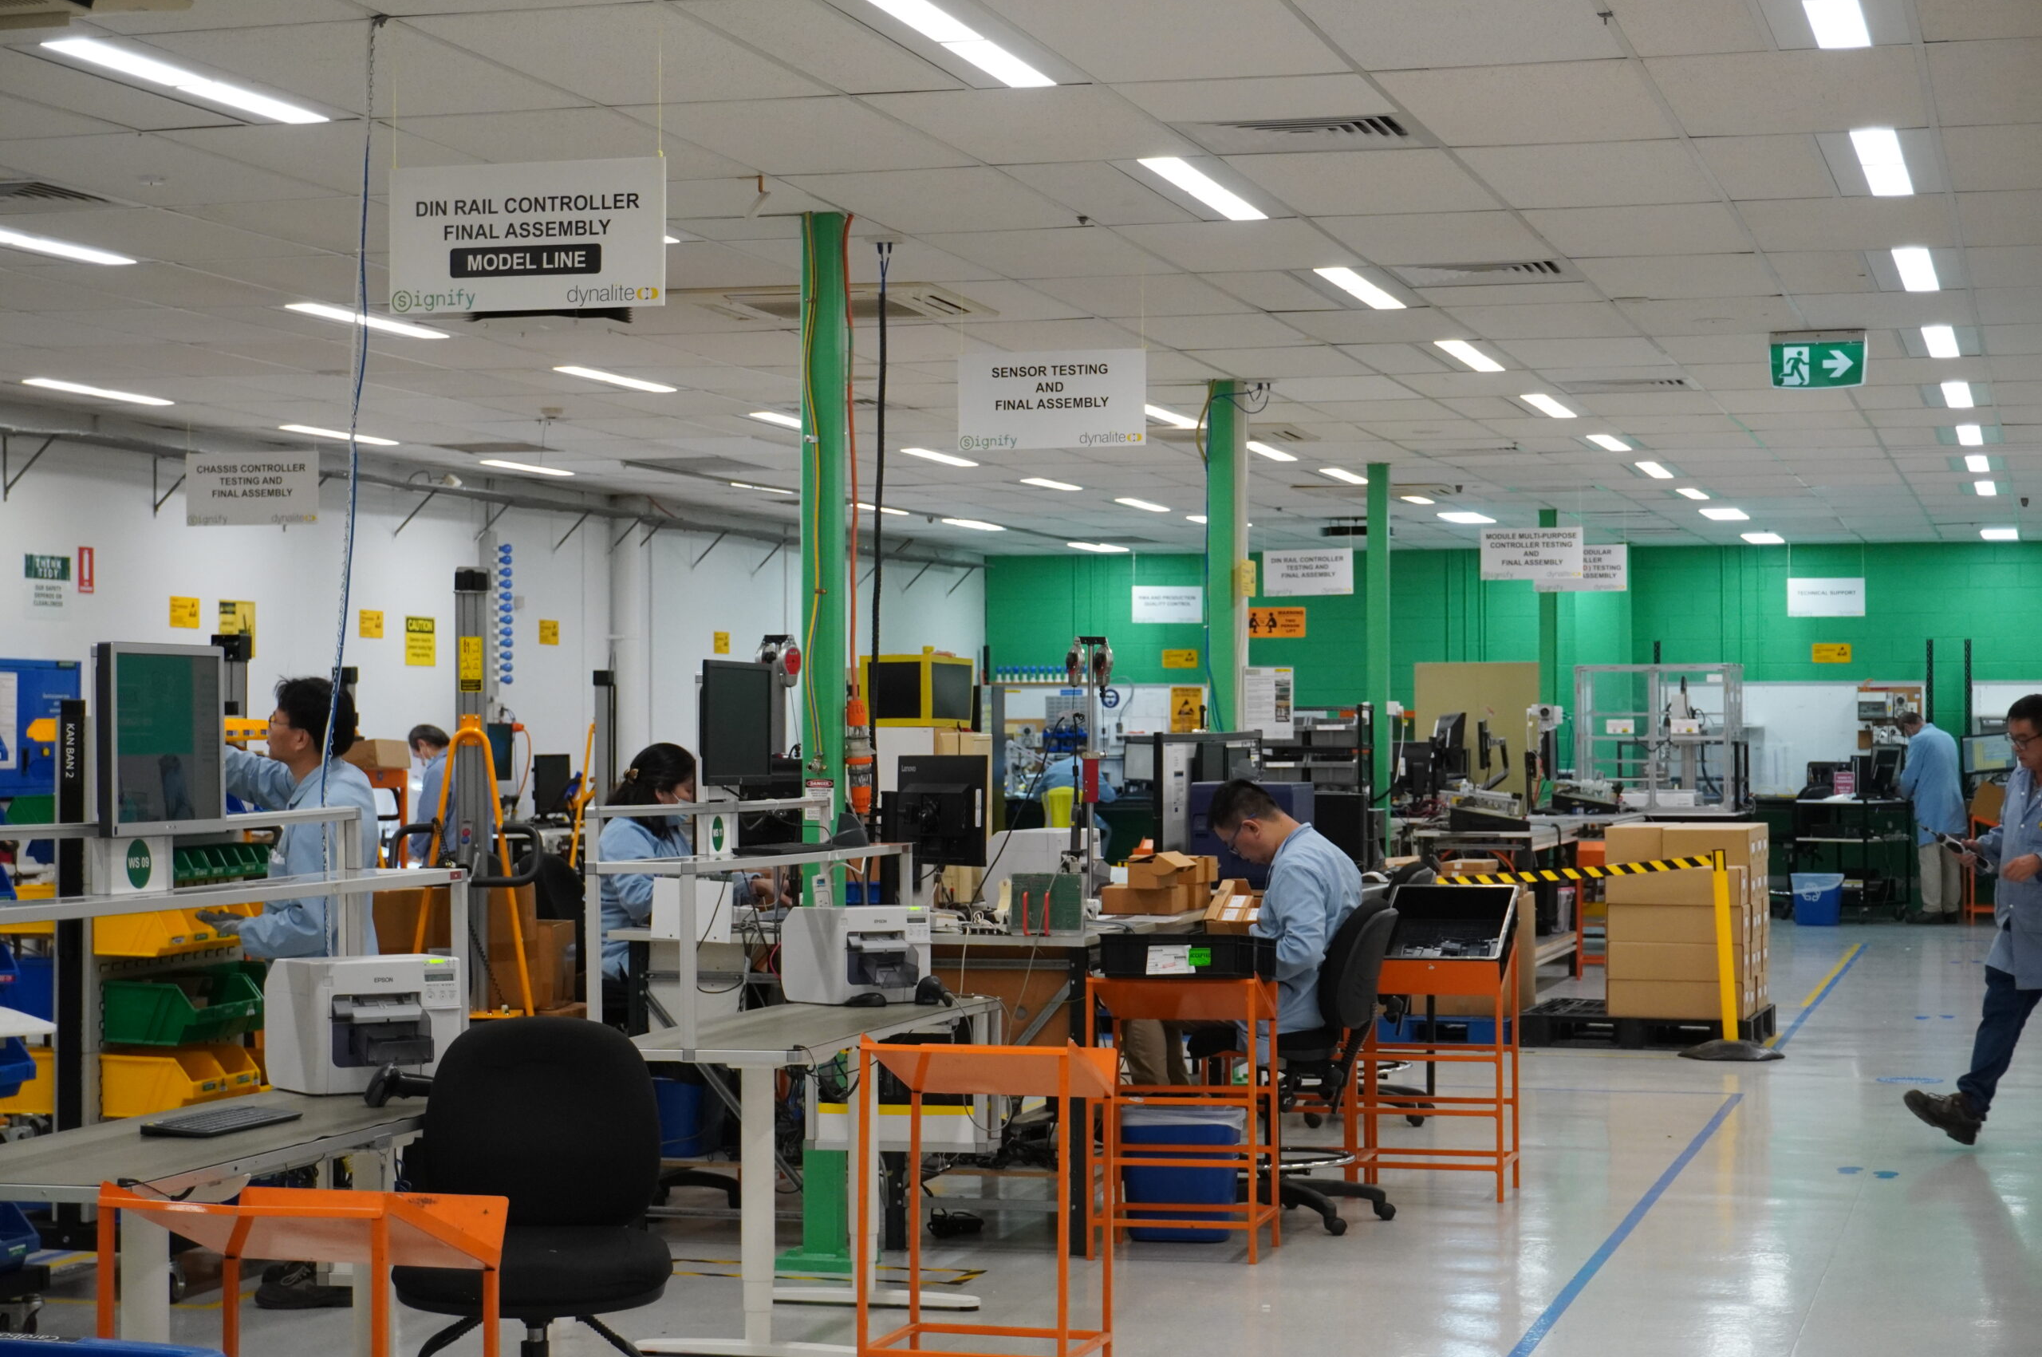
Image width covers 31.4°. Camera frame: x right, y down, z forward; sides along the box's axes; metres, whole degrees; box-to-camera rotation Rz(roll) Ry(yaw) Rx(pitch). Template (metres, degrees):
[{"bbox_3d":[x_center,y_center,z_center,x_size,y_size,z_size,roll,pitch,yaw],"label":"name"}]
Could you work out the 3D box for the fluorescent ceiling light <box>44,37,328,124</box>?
[{"bbox_3d":[-1.941,-1.408,8.525,0.113,0.060,1.160,0,-1,16],"label":"fluorescent ceiling light"}]

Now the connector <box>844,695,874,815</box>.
[{"bbox_3d":[-0.461,0.223,10.330,0.080,0.335,0.080,0,-1,16],"label":"connector"}]

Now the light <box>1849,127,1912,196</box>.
[{"bbox_3d":[2.323,-1.386,9.771,0.125,0.045,1.200,0,-1,16],"label":"light"}]

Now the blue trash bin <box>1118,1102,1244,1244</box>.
[{"bbox_3d":[0.507,1.532,11.240,0.355,0.390,0.260,0,-1,16],"label":"blue trash bin"}]

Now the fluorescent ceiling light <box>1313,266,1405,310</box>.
[{"bbox_3d":[1.182,-1.351,12.578,0.125,0.045,1.200,0,-1,16],"label":"fluorescent ceiling light"}]

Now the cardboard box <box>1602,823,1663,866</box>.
[{"bbox_3d":[3.020,0.812,17.680,0.275,0.178,0.380,0,-1,18],"label":"cardboard box"}]

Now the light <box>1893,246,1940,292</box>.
[{"bbox_3d":[2.981,-1.371,12.077,0.113,0.060,1.160,0,-1,16],"label":"light"}]

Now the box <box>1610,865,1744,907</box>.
[{"bbox_3d":[3.280,1.037,18.136,0.660,0.184,0.275,0,-1,18],"label":"box"}]

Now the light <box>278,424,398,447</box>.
[{"bbox_3d":[-3.547,-1.272,18.927,0.140,0.045,1.200,0,-1,16],"label":"light"}]

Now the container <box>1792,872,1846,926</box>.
[{"bbox_3d":[6.313,1.747,28.756,0.410,0.415,0.320,0,-1,16],"label":"container"}]

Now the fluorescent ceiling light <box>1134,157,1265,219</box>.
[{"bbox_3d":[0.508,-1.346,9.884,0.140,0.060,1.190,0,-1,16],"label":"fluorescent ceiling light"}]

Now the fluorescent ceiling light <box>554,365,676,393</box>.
[{"bbox_3d":[-1.772,-1.325,15.956,0.113,0.060,1.160,0,-1,16],"label":"fluorescent ceiling light"}]

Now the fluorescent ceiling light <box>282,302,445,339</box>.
[{"bbox_3d":[-2.454,-1.357,13.698,0.113,0.060,1.160,0,-1,16],"label":"fluorescent ceiling light"}]

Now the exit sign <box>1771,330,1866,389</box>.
[{"bbox_3d":[3.062,-1.223,13.942,0.360,0.215,0.090,0,-1,16],"label":"exit sign"}]

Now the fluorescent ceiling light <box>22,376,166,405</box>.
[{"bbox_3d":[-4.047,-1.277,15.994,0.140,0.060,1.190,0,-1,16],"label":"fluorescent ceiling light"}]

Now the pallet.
[{"bbox_3d":[3.136,1.732,18.120,1.140,0.155,1.060,0,-1,17],"label":"pallet"}]

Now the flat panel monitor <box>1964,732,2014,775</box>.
[{"bbox_3d":[7.670,0.592,28.700,0.460,0.315,0.070,0,-1,16],"label":"flat panel monitor"}]

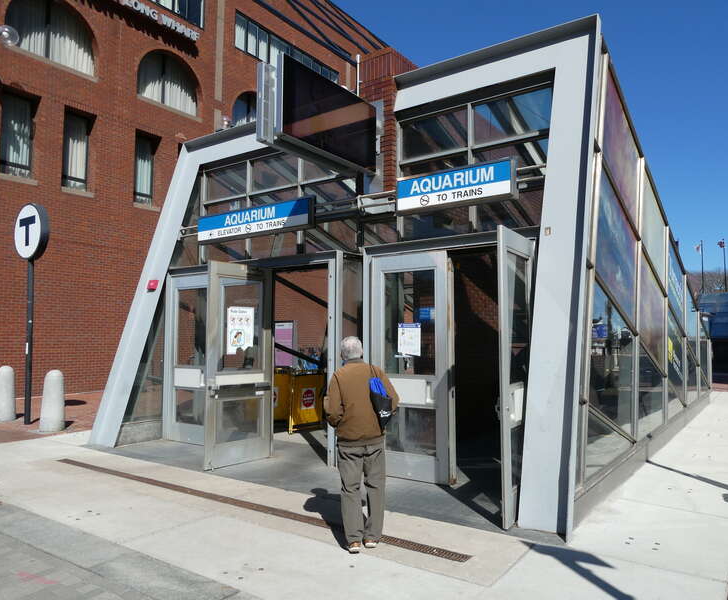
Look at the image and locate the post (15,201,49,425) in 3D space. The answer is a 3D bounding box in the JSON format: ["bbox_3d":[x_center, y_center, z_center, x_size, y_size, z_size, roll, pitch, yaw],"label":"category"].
[{"bbox_3d":[-6.596,0.262,11.073,1.085,4.386,0.186,-3,-6,36],"label":"post"}]

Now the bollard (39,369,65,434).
[{"bbox_3d":[-5.816,1.876,10.368,0.449,1.116,0.450,-3,-6,36],"label":"bollard"}]

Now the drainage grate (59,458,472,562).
[{"bbox_3d":[-1.657,2.049,5.775,5.998,0.047,0.132,-3,-6,36],"label":"drainage grate"}]

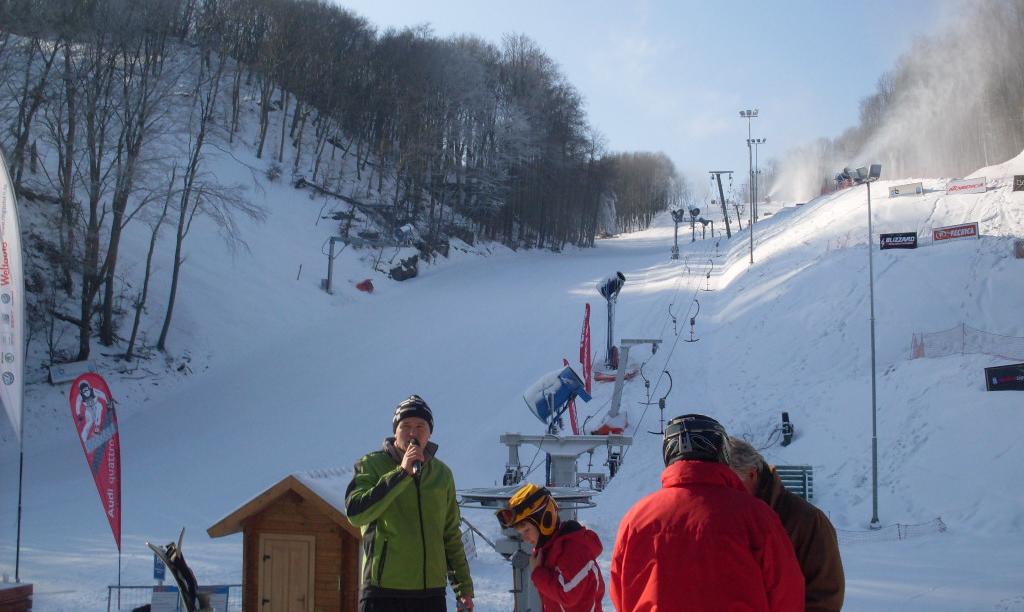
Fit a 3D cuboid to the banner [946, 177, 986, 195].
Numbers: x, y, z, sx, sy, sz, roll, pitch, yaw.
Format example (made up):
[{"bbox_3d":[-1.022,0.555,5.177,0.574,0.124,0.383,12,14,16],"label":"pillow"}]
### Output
[{"bbox_3d":[32.346,-8.505,80.000,2.700,0.970,0.080,-2,-6,27],"label":"banner"}]

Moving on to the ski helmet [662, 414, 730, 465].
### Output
[{"bbox_3d":[0.644,0.480,3.900,0.230,0.220,0.290,-3,-24,27],"label":"ski helmet"}]

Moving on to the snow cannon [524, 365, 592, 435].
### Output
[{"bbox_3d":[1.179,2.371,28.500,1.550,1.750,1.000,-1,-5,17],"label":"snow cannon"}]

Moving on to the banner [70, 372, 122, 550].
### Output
[{"bbox_3d":[-7.762,2.905,21.000,0.970,3.300,0.100,1,-5,-12],"label":"banner"}]

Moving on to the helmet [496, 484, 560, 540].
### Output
[{"bbox_3d":[0.075,0.882,4.800,0.280,0.230,0.210,-30,6,-21],"label":"helmet"}]

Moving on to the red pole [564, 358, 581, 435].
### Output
[{"bbox_3d":[2.045,3.161,38.000,0.300,2.900,0.200,-8,-5,-1],"label":"red pole"}]

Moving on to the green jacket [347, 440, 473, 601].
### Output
[{"bbox_3d":[-0.433,0.898,4.750,0.520,0.660,0.360,2,-5,-21],"label":"green jacket"}]

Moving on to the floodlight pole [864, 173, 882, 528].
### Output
[{"bbox_3d":[11.545,1.265,36.000,0.650,11.600,0.500,-2,-5,18],"label":"floodlight pole"}]

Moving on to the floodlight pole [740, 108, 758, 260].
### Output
[{"bbox_3d":[16.974,-8.469,80.000,1.350,11.000,0.550,0,-5,9],"label":"floodlight pole"}]

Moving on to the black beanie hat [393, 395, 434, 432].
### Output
[{"bbox_3d":[-0.419,0.457,4.780,0.185,0.165,0.220,1,-5,-6],"label":"black beanie hat"}]

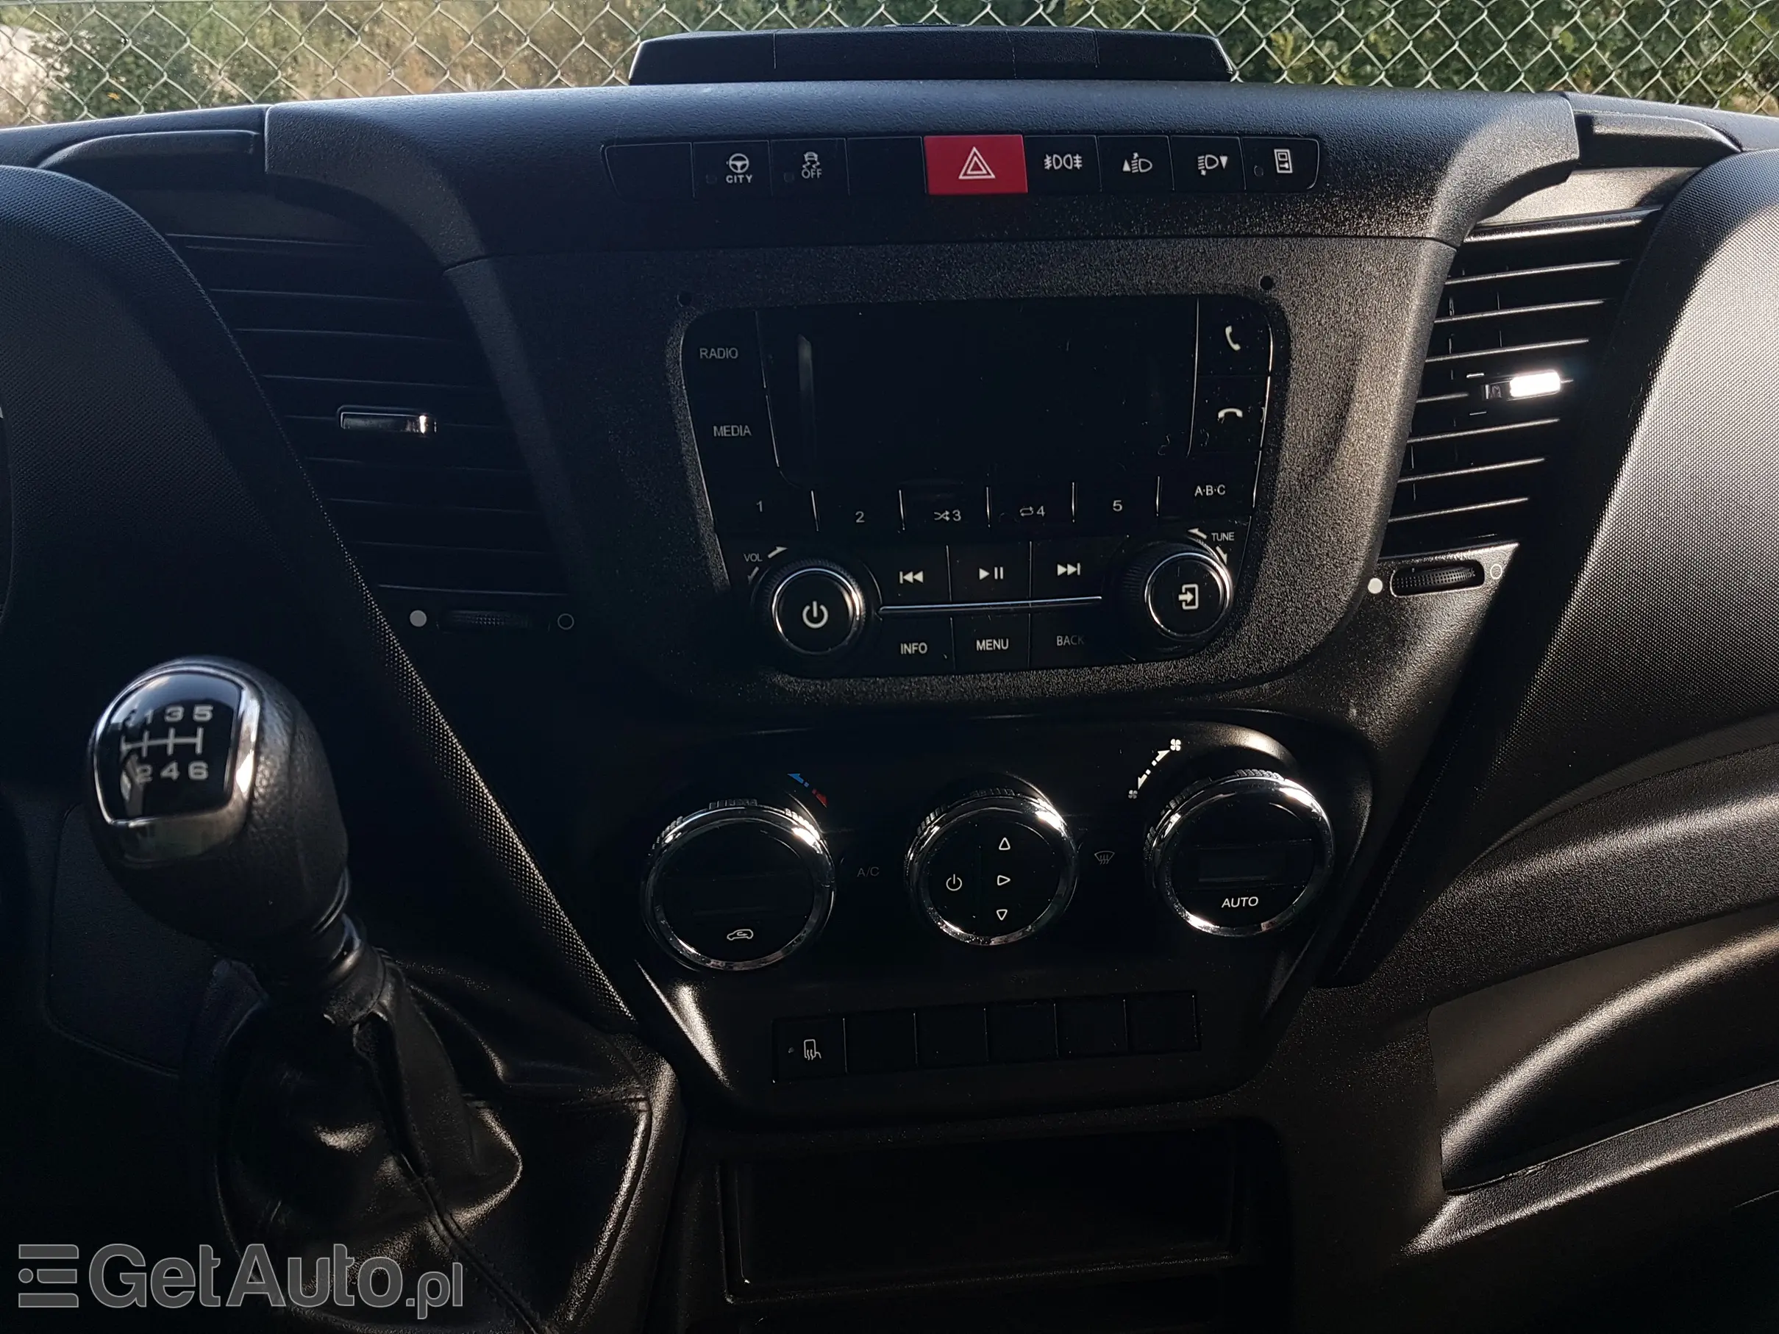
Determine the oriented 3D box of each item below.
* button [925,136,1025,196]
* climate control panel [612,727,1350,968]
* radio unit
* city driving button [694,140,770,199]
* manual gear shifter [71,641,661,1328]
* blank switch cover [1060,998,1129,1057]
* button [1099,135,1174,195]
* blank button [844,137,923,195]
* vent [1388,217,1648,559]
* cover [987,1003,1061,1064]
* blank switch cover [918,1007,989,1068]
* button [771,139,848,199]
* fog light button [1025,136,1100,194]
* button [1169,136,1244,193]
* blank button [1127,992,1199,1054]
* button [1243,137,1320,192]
[{"bbox_3d":[0.030,-0.173,0.460,0.035,0.022,0.013,-3,-7,-4],"label":"button"},{"bbox_3d":[0.035,0.064,0.478,0.252,0.088,0.045,-3,16,-4],"label":"climate control panel"},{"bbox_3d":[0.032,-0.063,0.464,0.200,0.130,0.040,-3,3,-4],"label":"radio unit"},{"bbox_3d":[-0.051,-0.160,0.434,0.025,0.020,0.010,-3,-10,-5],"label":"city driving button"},{"bbox_3d":[-0.162,0.091,0.395,0.154,0.244,0.112,-3,34,-4],"label":"manual gear shifter"},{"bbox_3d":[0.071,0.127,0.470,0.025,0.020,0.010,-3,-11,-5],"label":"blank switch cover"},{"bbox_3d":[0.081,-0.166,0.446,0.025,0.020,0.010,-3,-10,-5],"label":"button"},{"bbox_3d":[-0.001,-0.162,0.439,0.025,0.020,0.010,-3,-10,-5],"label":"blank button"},{"bbox_3d":[0.233,-0.105,0.495,0.092,0.127,0.040,-8,8,-13],"label":"vent"},{"bbox_3d":[0.050,0.136,0.498,0.025,0.025,0.012,-3,16,-4],"label":"cover"},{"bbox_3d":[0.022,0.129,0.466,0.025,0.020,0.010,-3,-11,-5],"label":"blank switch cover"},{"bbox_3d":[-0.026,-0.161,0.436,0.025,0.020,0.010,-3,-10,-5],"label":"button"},{"bbox_3d":[0.060,-0.174,0.463,0.025,0.022,0.012,-3,-7,-4],"label":"fog light button"},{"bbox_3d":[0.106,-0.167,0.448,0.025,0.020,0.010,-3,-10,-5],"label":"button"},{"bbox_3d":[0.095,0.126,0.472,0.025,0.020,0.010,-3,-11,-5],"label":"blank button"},{"bbox_3d":[0.139,-0.178,0.473,0.025,0.022,0.012,-3,-7,-4],"label":"button"}]

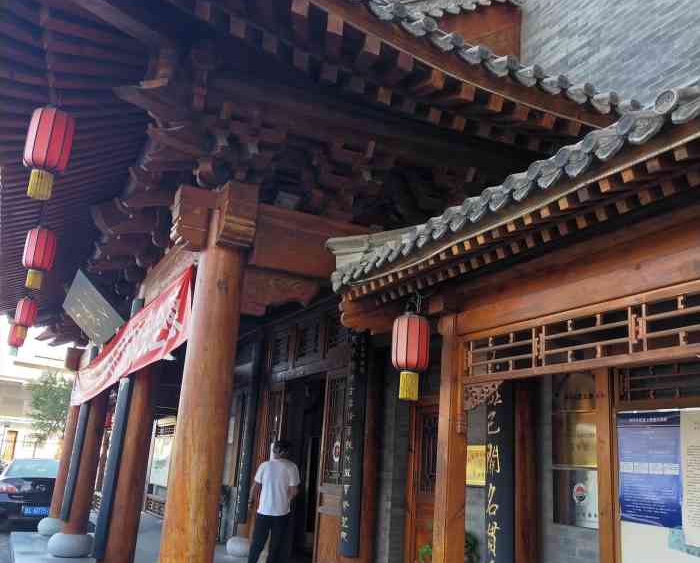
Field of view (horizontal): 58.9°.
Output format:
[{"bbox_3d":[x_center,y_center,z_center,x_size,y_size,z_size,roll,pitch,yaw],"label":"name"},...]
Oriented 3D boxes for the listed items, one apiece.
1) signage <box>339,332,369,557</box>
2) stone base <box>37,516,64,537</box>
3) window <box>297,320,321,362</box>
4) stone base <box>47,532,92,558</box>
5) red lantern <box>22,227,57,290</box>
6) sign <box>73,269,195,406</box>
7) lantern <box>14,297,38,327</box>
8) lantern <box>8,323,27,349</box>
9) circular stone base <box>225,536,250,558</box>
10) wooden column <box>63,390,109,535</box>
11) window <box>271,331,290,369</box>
[{"bbox_3d":[0.029,1.780,6.998,0.120,2.460,0.340,13,-19,-26],"label":"signage"},{"bbox_3d":[-5.078,4.241,10.787,0.600,0.340,0.600,13,-19,-26],"label":"stone base"},{"bbox_3d":[-0.617,0.877,9.216,0.058,0.569,0.730,13,-19,-26],"label":"window"},{"bbox_3d":[-3.947,3.707,8.786,0.600,0.340,0.600,13,-19,-26],"label":"stone base"},{"bbox_3d":[-2.968,-0.215,5.906,0.277,0.561,0.277,13,-19,-26],"label":"red lantern"},{"bbox_3d":[-2.922,0.976,7.523,0.100,0.620,7.600,13,-19,-26],"label":"sign"},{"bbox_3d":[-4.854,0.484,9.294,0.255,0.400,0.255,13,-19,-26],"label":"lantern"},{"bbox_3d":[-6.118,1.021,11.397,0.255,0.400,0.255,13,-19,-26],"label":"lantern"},{"bbox_3d":[-1.640,4.154,9.748,0.625,0.296,0.625,4,-17,1],"label":"circular stone base"},{"bbox_3d":[-3.762,2.107,9.132,0.339,2.993,0.339,13,-19,-26],"label":"wooden column"},{"bbox_3d":[-1.135,1.127,10.123,0.058,0.569,0.730,13,-19,-26],"label":"window"}]

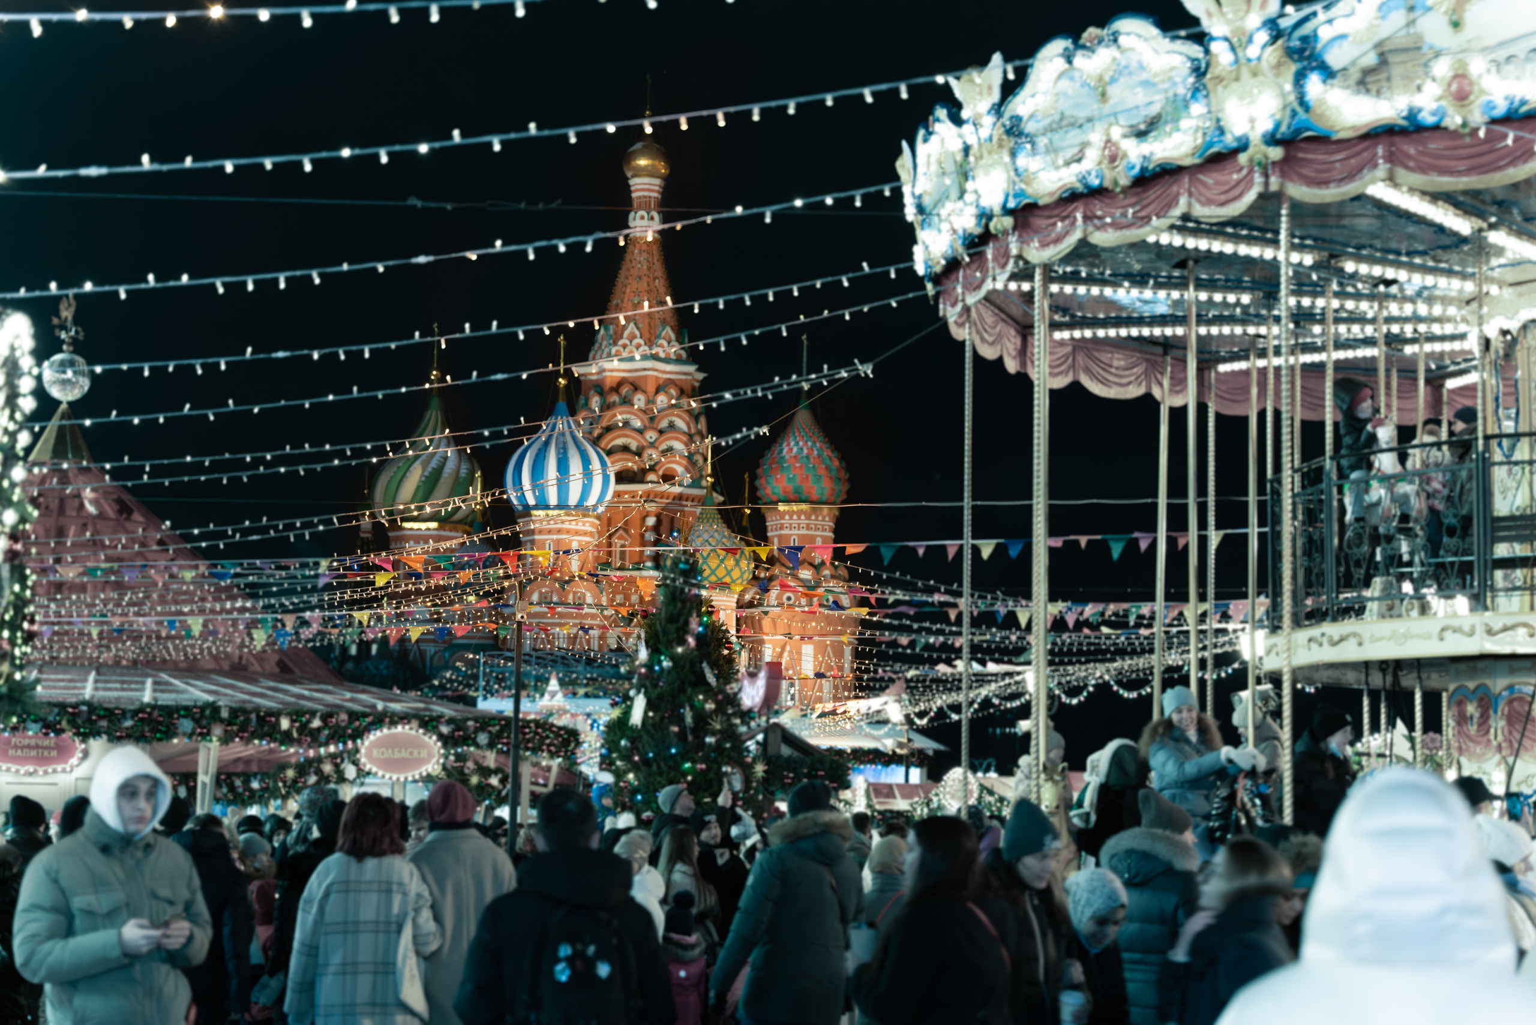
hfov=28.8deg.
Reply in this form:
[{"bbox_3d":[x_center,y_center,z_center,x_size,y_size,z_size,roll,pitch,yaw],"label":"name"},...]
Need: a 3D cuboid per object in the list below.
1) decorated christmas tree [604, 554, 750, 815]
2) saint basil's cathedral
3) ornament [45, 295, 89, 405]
[{"bbox_3d":[-1.179,3.068,37.914,1.950,5.130,1.950,1,-6,-2],"label":"decorated christmas tree"},{"bbox_3d":[-11.380,-3.396,241.442,45.000,61.000,45.000,-1,-6,12],"label":"saint basil's cathedral"},{"bbox_3d":[-11.740,-2.752,50.000,0.760,1.780,0.760,2,-6,-13],"label":"ornament"}]

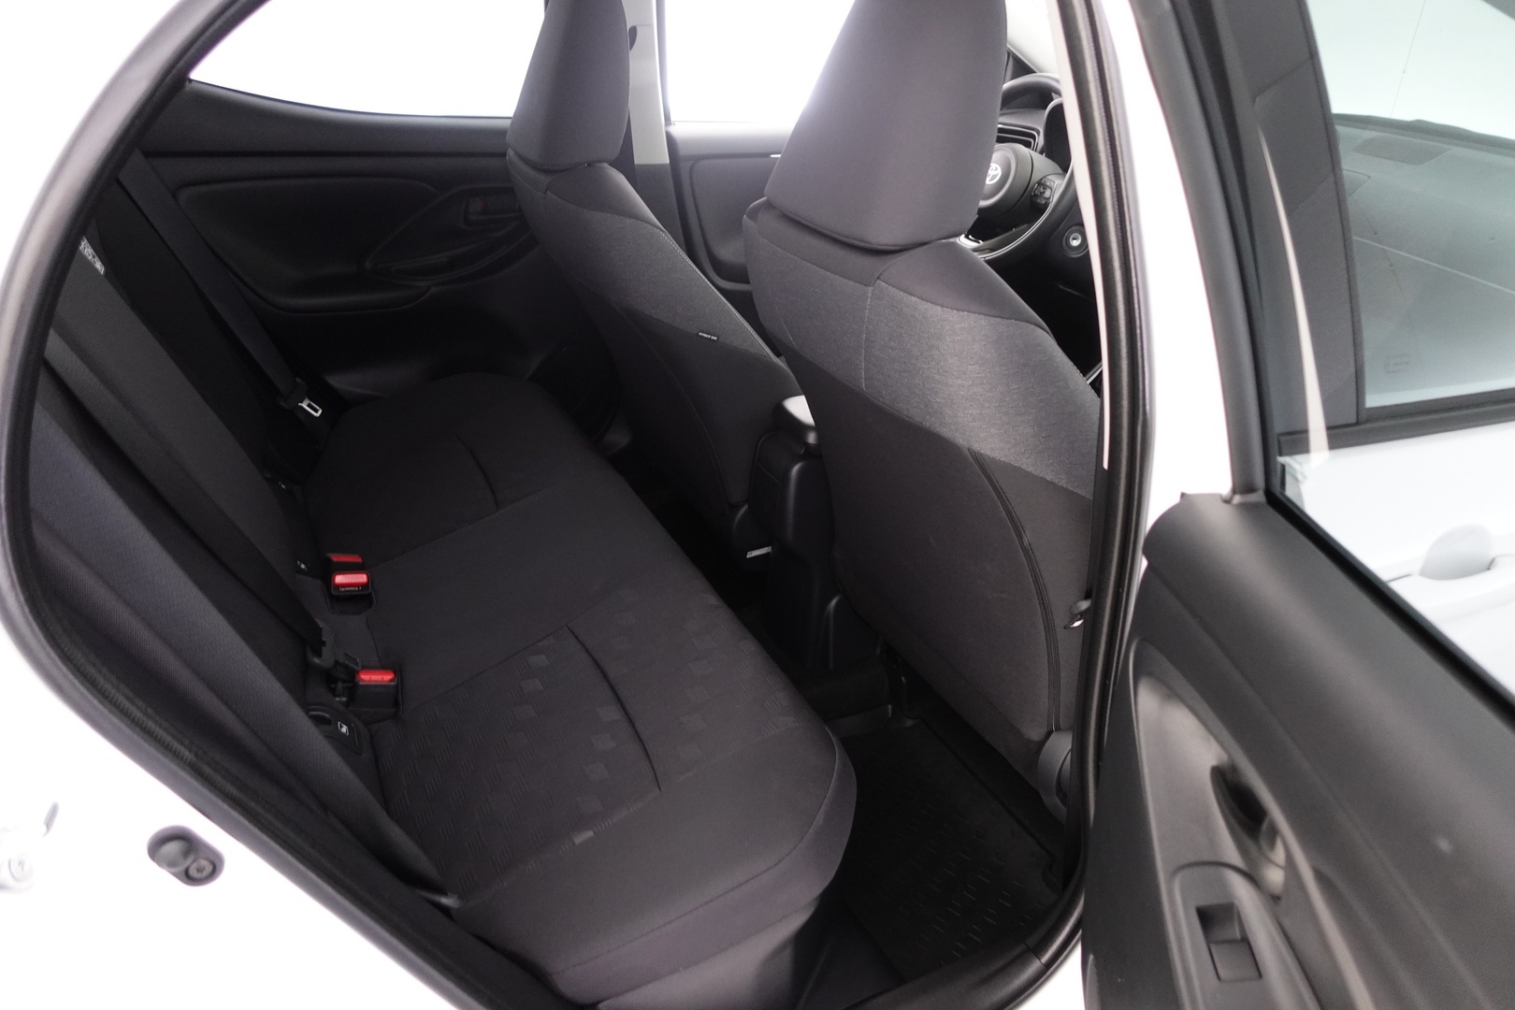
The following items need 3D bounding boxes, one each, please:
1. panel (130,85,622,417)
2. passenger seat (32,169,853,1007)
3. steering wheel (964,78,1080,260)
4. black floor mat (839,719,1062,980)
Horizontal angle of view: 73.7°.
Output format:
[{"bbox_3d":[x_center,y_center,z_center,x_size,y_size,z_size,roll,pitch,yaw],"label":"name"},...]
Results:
[{"bbox_3d":[-0.620,-0.358,1.823,0.809,0.756,0.127,-11,32,-25],"label":"panel"},{"bbox_3d":[-0.476,-0.022,1.254,0.848,0.819,1.268,-11,32,-25],"label":"passenger seat"},{"bbox_3d":[0.477,-0.629,1.914,0.112,0.370,0.370,14,19,-36],"label":"steering wheel"},{"bbox_3d":[0.218,0.450,1.436,0.307,0.029,0.405,-11,32,-25],"label":"black floor mat"}]

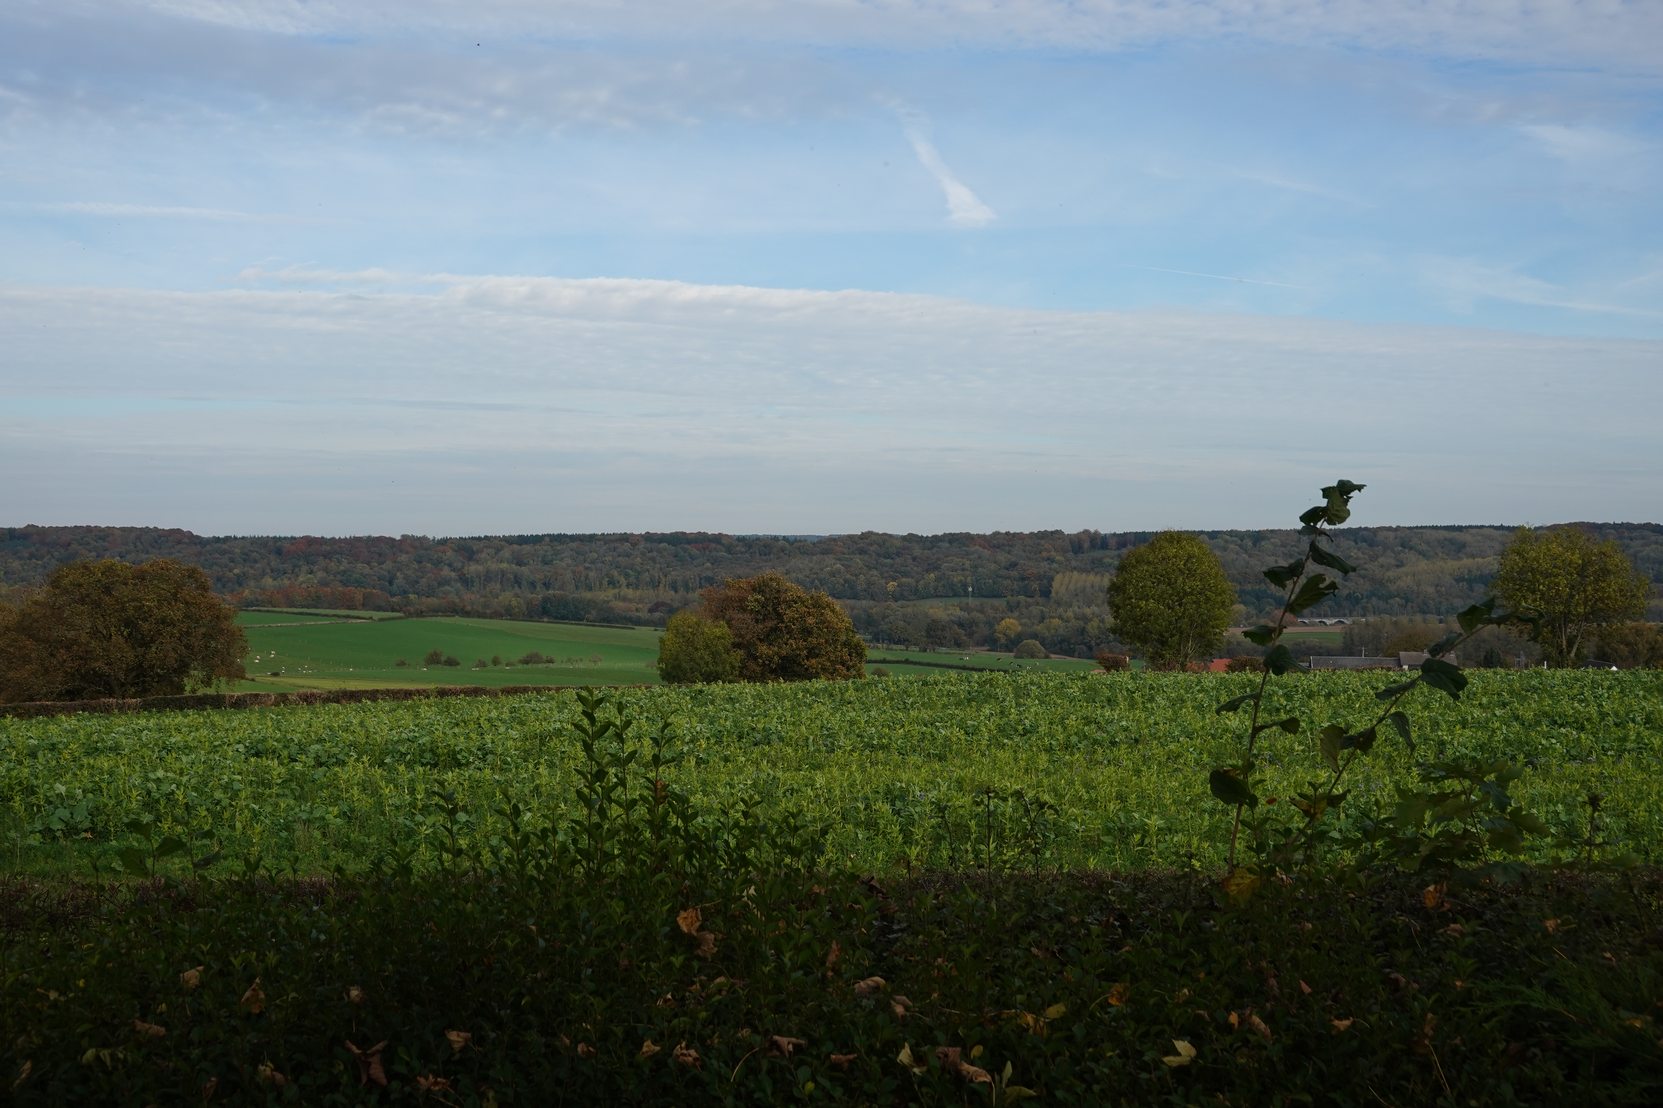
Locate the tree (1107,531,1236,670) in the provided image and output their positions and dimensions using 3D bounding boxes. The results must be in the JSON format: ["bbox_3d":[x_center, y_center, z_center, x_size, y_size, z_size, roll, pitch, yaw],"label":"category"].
[{"bbox_3d":[20.690,3.250,135.000,7.910,9.350,7.680,0,0,0],"label":"tree"}]

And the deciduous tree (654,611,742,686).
[{"bbox_3d":[-7.690,5.760,128.000,4.950,5.080,4.800,0,0,0],"label":"deciduous tree"}]

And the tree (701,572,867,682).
[{"bbox_3d":[-2.880,4.800,131.000,9.830,7.450,9.340,0,0,0],"label":"tree"}]

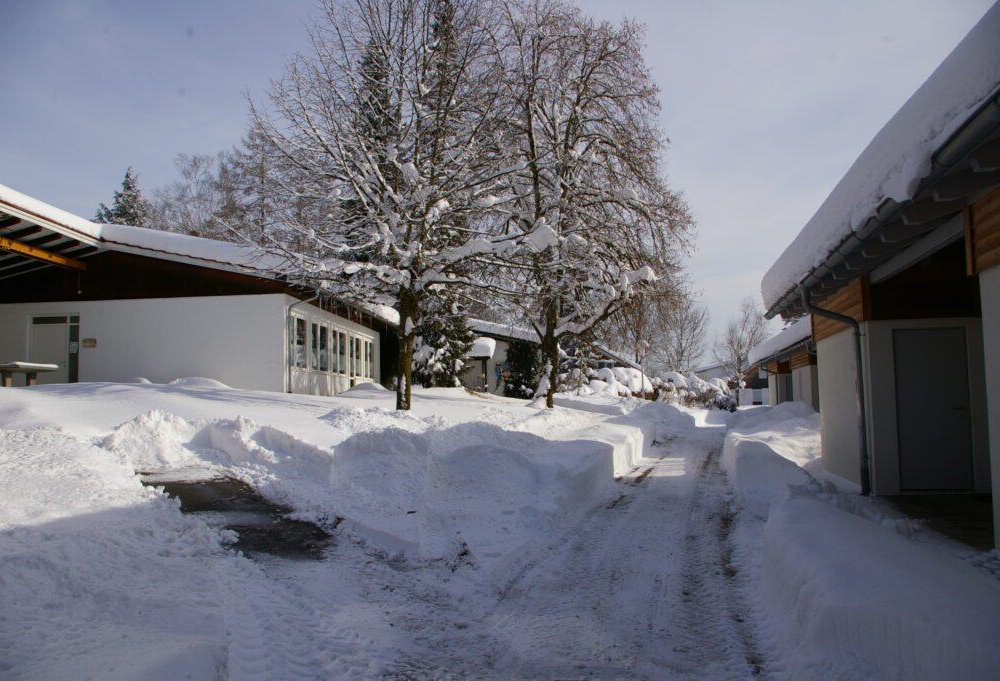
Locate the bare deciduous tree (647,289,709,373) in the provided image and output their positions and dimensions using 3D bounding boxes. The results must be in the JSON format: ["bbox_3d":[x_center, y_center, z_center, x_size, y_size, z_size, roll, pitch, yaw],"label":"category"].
[{"bbox_3d":[11.165,0.000,48.000,3.900,6.900,3.900,-1,-5,0],"label":"bare deciduous tree"}]

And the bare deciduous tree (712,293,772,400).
[{"bbox_3d":[13.560,0.588,43.000,3.300,6.200,3.300,-1,-5,0],"label":"bare deciduous tree"}]

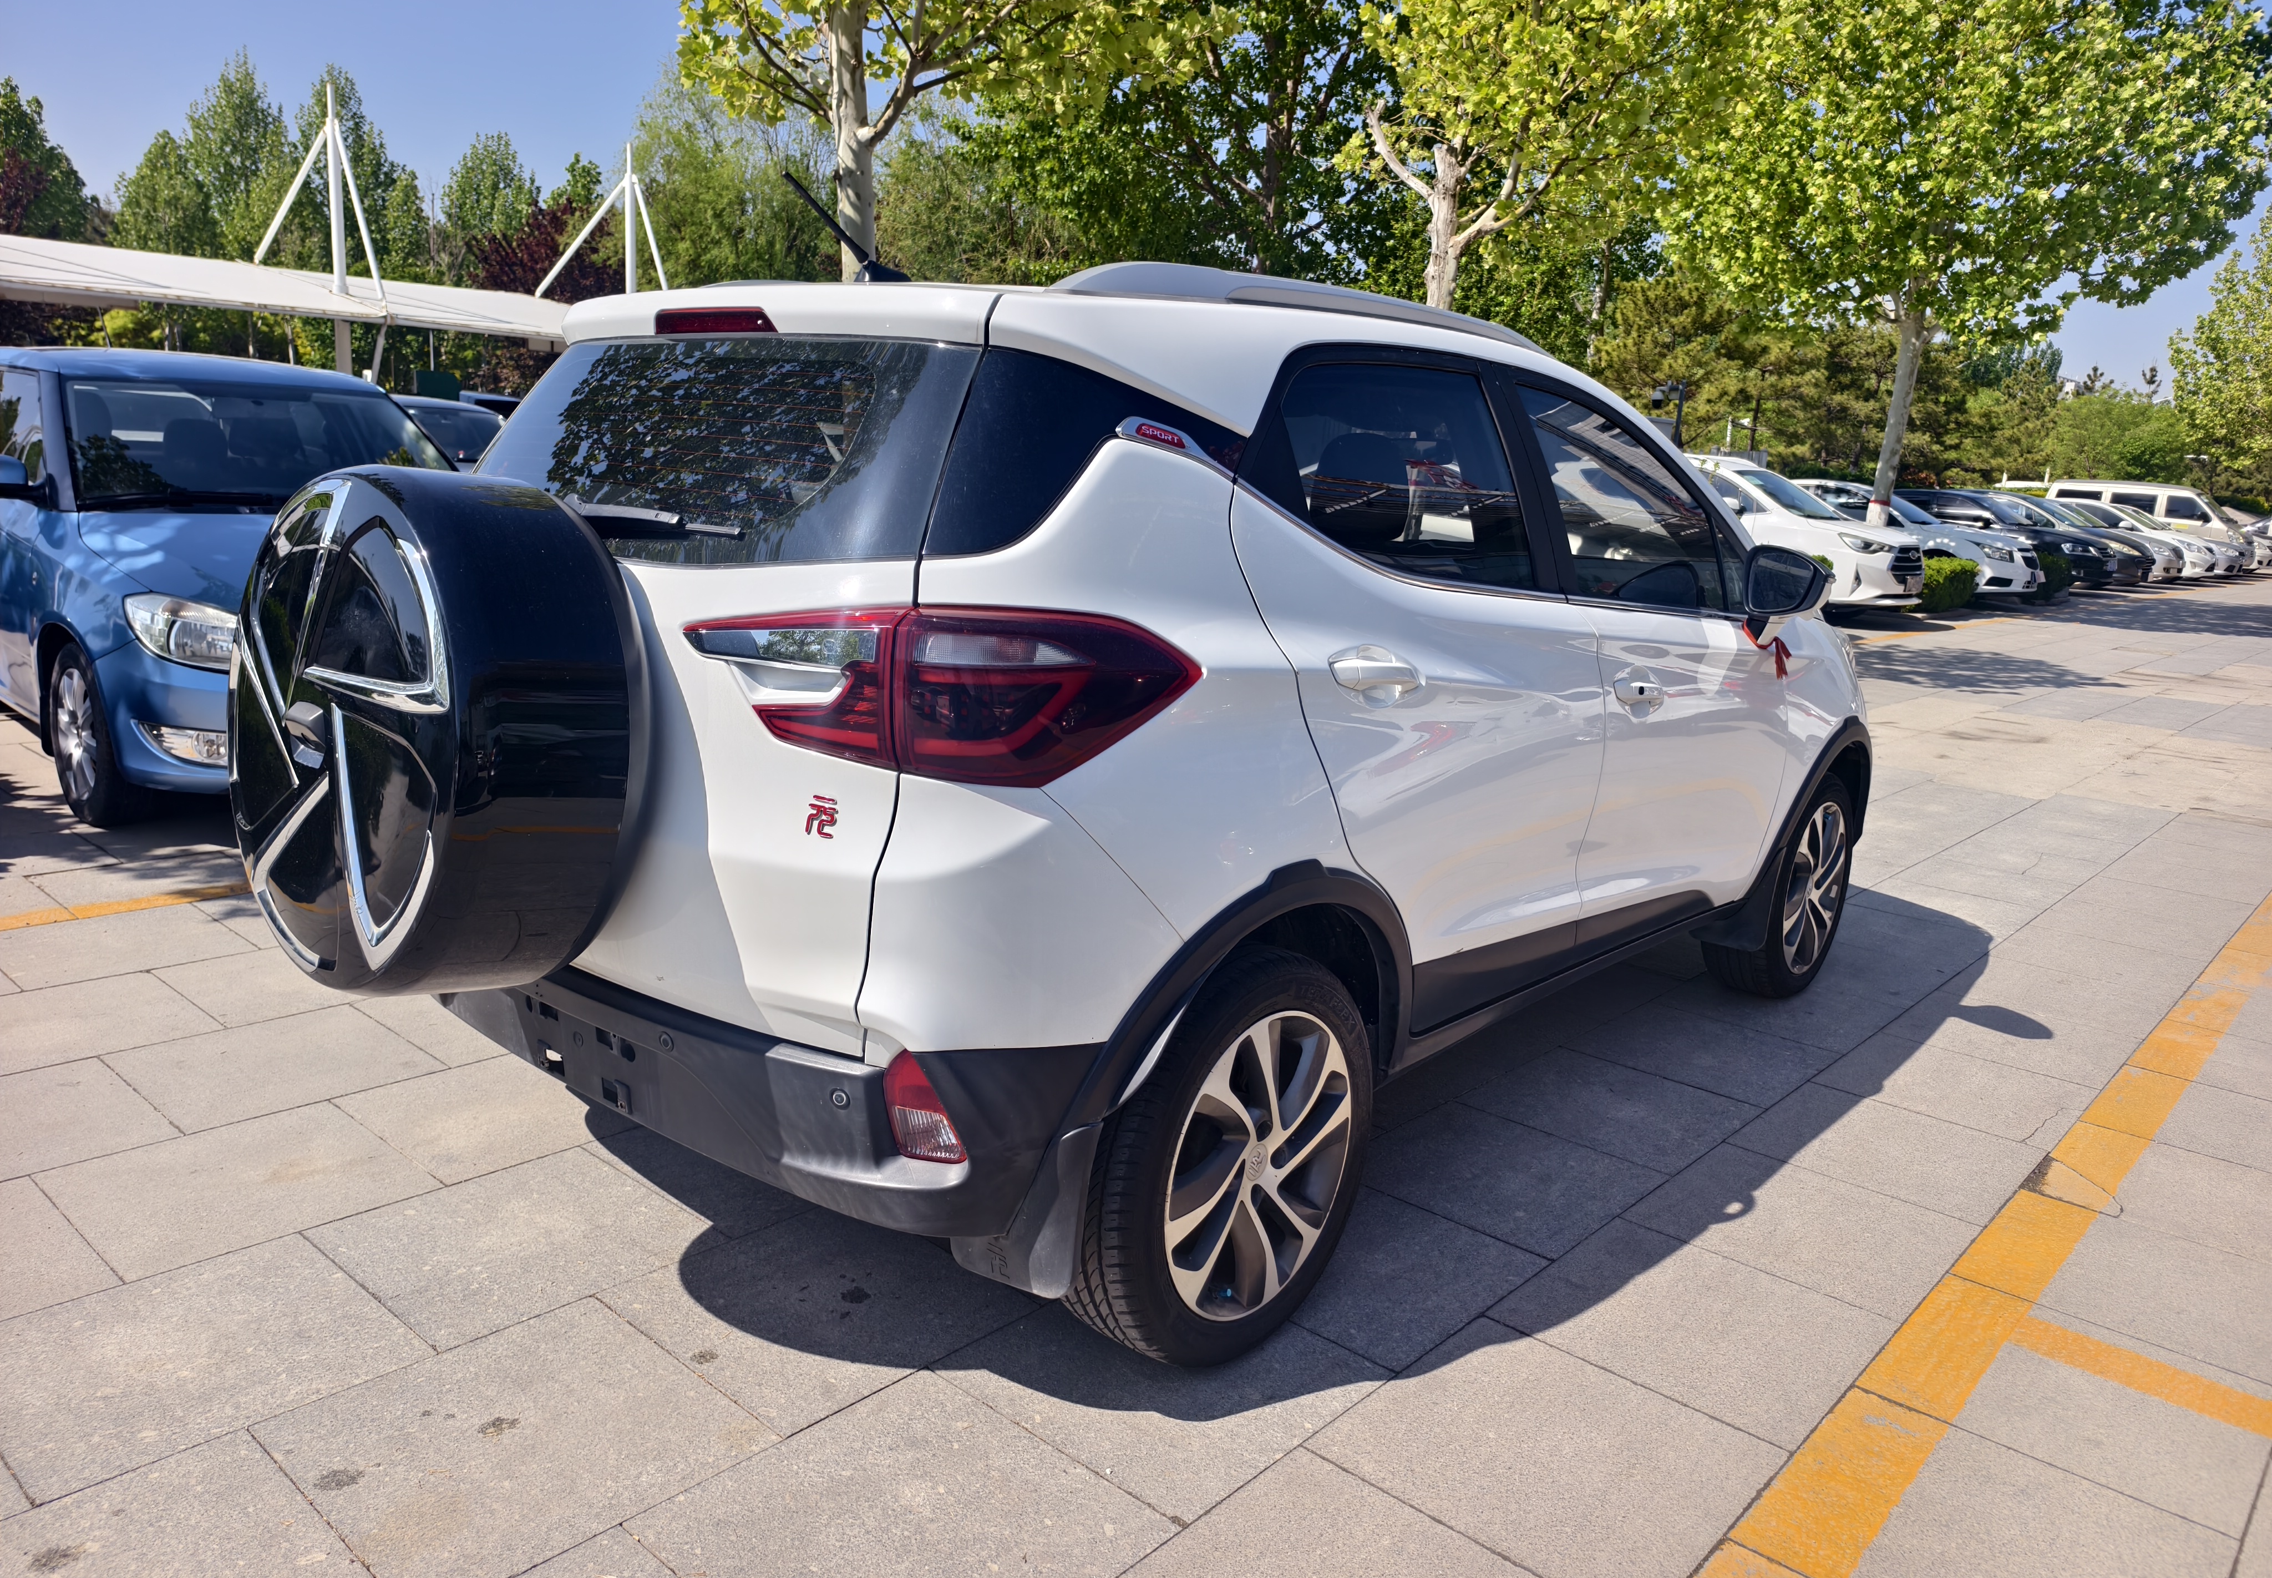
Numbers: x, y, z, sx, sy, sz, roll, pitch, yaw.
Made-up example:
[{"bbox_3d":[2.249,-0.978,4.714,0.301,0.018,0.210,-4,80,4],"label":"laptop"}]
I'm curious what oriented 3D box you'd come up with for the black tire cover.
[{"bbox_3d":[-0.998,-0.081,2.098,0.710,0.710,0.270,11,7,38],"label":"black tire cover"}]

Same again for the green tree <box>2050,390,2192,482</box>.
[{"bbox_3d":[31.294,-9.961,48.000,4.500,5.600,4.500,12,15,40],"label":"green tree"}]

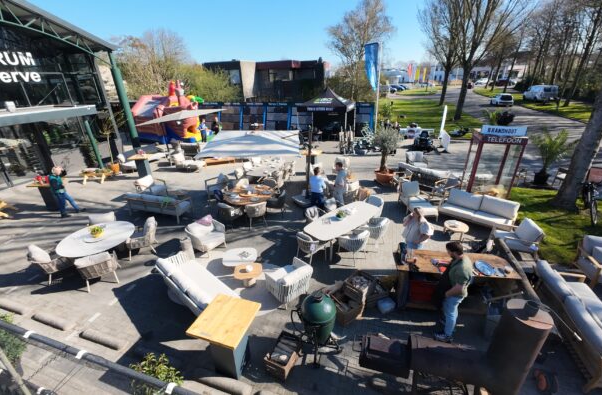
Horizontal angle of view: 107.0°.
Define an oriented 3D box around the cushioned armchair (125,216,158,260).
[{"bbox_3d":[-4.556,1.155,6.446,0.640,0.870,0.620,-12,26,-24],"label":"cushioned armchair"}]

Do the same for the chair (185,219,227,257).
[{"bbox_3d":[-2.558,1.107,6.106,0.740,0.740,0.760,20,32,41],"label":"chair"}]

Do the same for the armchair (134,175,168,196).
[{"bbox_3d":[-6.862,-0.462,10.345,0.788,0.791,0.745,6,24,15],"label":"armchair"}]

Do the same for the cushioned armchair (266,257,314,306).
[{"bbox_3d":[-0.241,1.841,4.923,0.732,0.738,0.684,-20,30,-37],"label":"cushioned armchair"}]

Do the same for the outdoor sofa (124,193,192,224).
[{"bbox_3d":[-5.324,0.329,8.493,2.275,0.777,0.767,6,24,15],"label":"outdoor sofa"}]

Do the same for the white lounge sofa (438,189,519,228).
[{"bbox_3d":[6.092,0.478,7.811,0.936,0.841,2.025,-21,31,-40],"label":"white lounge sofa"}]

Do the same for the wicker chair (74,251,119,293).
[{"bbox_3d":[-4.821,1.647,5.380,0.620,0.810,0.640,-15,27,-29],"label":"wicker chair"}]

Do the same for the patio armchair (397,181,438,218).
[{"bbox_3d":[3.951,0.060,7.593,0.820,0.860,0.900,0,25,3],"label":"patio armchair"}]

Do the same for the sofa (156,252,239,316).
[{"bbox_3d":[-1.877,1.784,4.260,2.050,0.720,0.750,18,31,35],"label":"sofa"}]

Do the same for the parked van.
[{"bbox_3d":[34.455,-14.930,32.000,1.900,2.100,4.700,7,26,16],"label":"parked van"}]

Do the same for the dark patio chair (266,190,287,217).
[{"bbox_3d":[-0.777,0.205,7.538,0.600,0.780,0.600,0,25,3],"label":"dark patio chair"}]

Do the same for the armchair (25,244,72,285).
[{"bbox_3d":[-6.195,1.610,5.547,0.620,0.800,0.620,-20,30,-37],"label":"armchair"}]

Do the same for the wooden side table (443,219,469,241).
[{"bbox_3d":[4.877,1.062,6.988,0.599,0.441,0.593,20,31,39],"label":"wooden side table"}]

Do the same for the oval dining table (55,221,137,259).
[{"bbox_3d":[-5.100,1.339,5.802,1.520,0.750,1.520,-2,24,1],"label":"oval dining table"}]

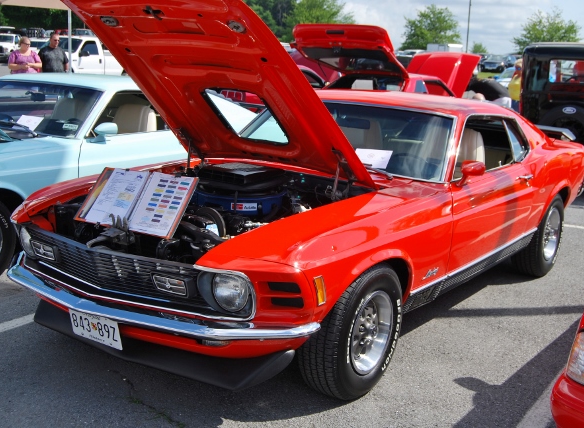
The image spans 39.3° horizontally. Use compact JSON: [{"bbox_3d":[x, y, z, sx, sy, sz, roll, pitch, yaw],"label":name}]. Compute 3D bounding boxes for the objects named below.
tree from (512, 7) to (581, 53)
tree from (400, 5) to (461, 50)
[{"bbox_3d":[27.869,-19.319,90.691,7.260,6.920,7.260,2,12,0],"label":"tree"},{"bbox_3d":[15.454,-20.097,92.681,6.520,6.820,6.520,2,12,0],"label":"tree"}]

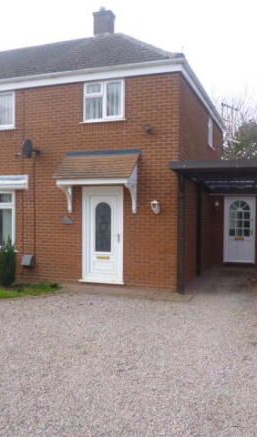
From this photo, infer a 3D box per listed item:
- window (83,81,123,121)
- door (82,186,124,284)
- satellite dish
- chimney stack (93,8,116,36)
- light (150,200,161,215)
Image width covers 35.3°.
[{"bbox_3d":[-0.571,-2.653,9.162,1.010,0.910,0.100,1,2,20],"label":"window"},{"bbox_3d":[-0.576,0.358,9.013,0.980,2.130,0.100,0,-1,18],"label":"door"},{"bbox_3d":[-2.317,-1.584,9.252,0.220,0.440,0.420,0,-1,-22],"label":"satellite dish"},{"bbox_3d":[-0.789,-6.430,13.291,0.600,0.950,0.600,1,2,20],"label":"chimney stack"},{"bbox_3d":[0.581,-0.232,8.539,0.150,0.280,0.220,0,-1,18],"label":"light"}]

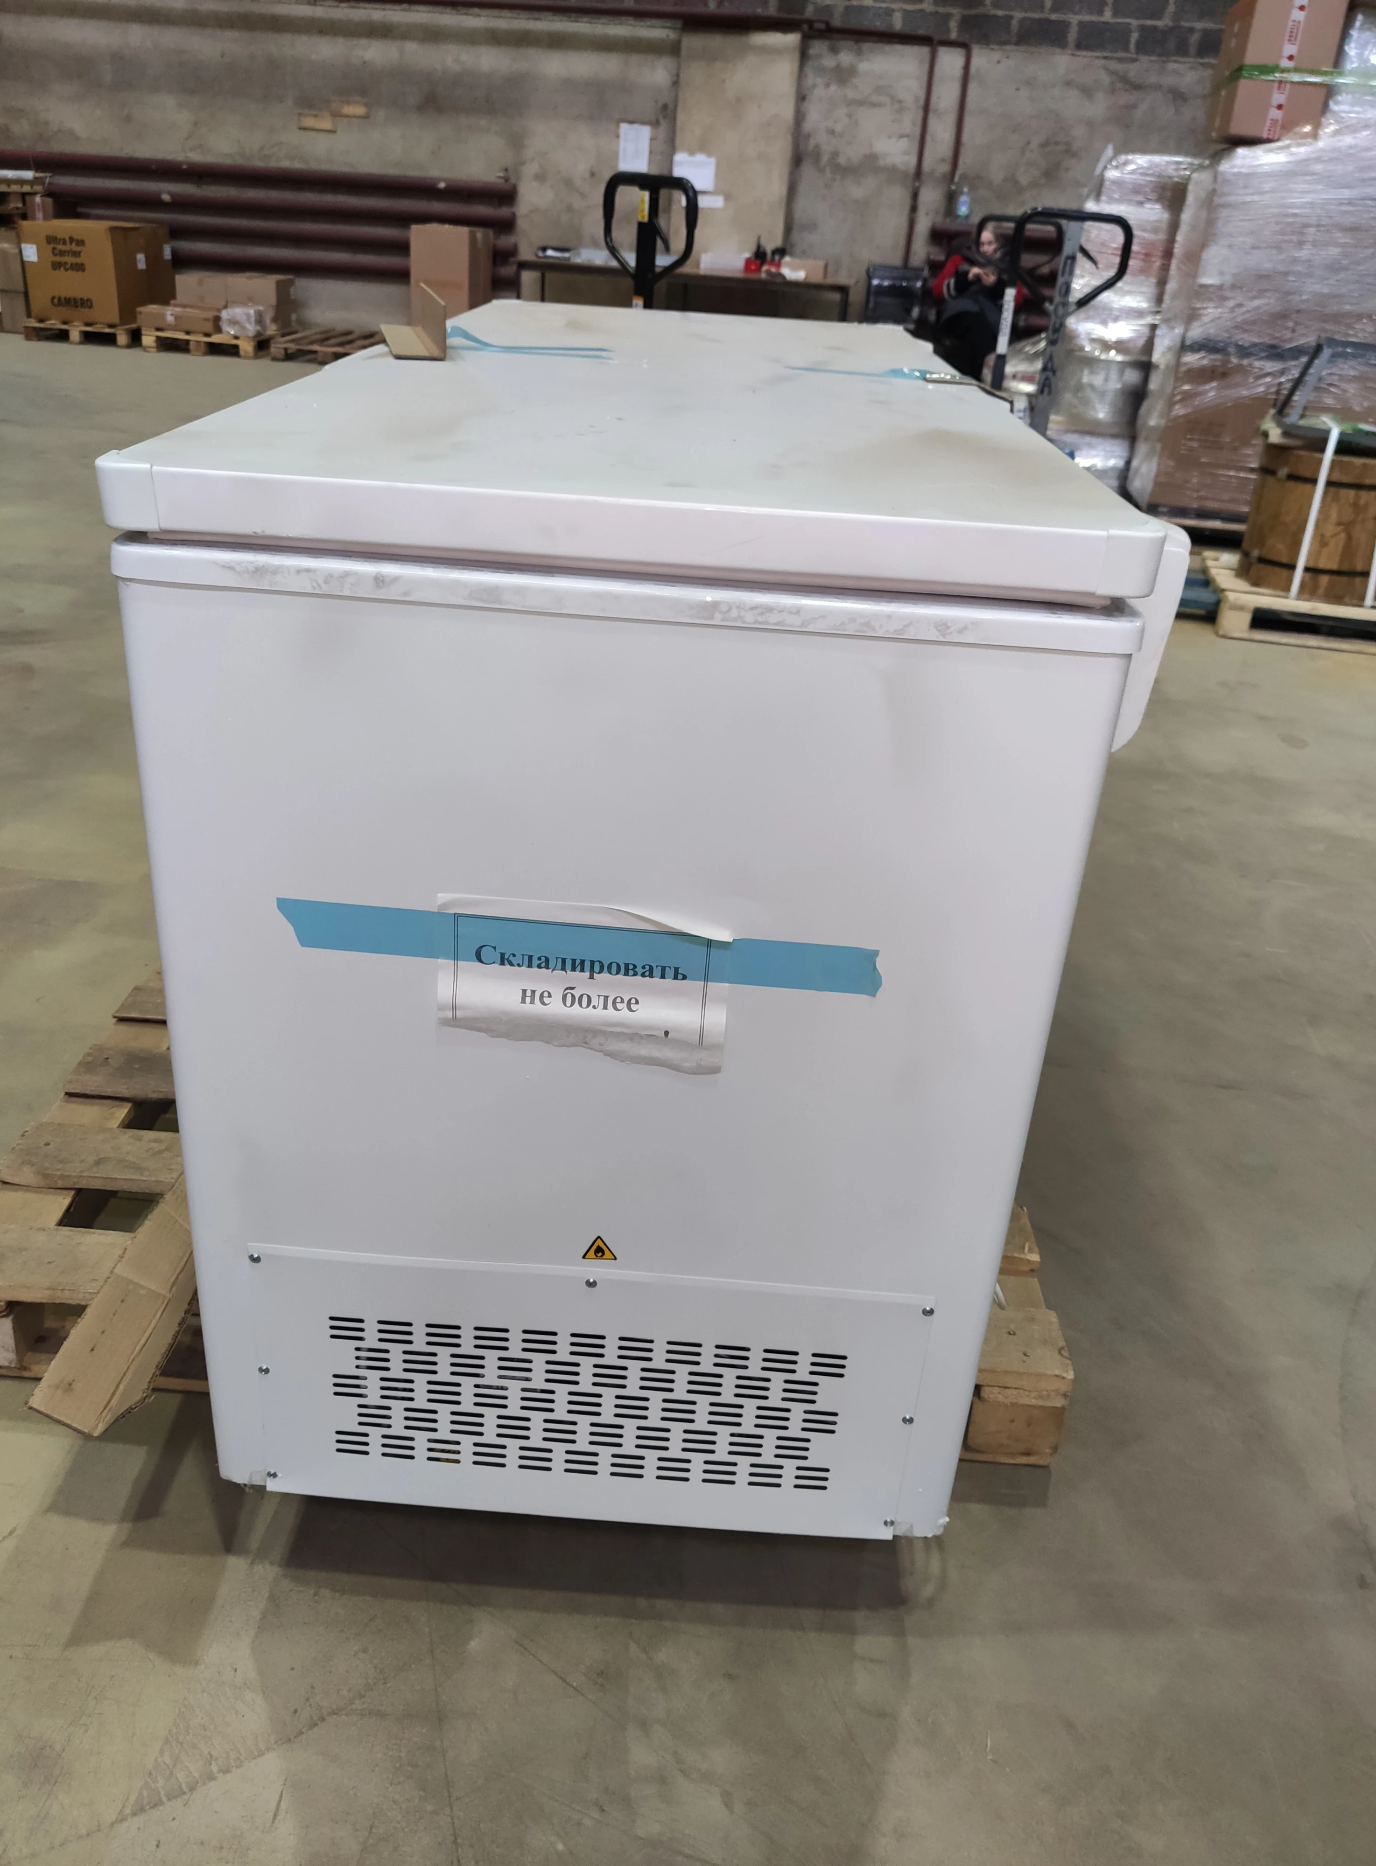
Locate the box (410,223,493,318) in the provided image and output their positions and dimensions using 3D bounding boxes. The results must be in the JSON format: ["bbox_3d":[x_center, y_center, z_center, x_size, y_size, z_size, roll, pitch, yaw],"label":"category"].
[{"bbox_3d":[-1.678,-4.551,9.975,0.406,0.846,0.540,7,28,5],"label":"box"}]

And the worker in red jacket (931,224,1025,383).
[{"bbox_3d":[1.937,-4.111,9.460,0.620,1.205,0.800,11,28,12],"label":"worker in red jacket"}]

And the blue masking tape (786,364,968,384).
[{"bbox_3d":[0.205,-0.607,1.516,0.199,0.007,0.038,11,29,13],"label":"blue masking tape"}]

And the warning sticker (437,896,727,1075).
[{"bbox_3d":[-0.076,0.042,1.013,0.210,0.132,0.010,4,27,0],"label":"warning sticker"}]

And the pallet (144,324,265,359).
[{"bbox_3d":[-3.530,-4.537,10.674,0.800,0.144,1.200,4,28,0],"label":"pallet"}]

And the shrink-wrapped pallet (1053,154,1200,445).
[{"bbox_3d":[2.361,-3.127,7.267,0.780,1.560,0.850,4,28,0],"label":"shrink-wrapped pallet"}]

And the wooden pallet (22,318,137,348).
[{"bbox_3d":[-4.497,-4.726,10.904,0.790,0.144,1.200,4,28,0],"label":"wooden pallet"}]

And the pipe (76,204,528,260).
[{"bbox_3d":[-3.179,-5.584,11.181,3.632,0.165,0.165,4,28,0],"label":"pipe"}]

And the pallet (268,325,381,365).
[{"bbox_3d":[-2.499,-4.367,10.459,0.800,0.144,1.200,6,27,3],"label":"pallet"}]

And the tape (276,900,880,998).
[{"bbox_3d":[-0.078,0.011,1.000,0.430,0.038,0.006,5,28,0],"label":"tape"}]

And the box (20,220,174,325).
[{"bbox_3d":[-4.496,-5.088,10.763,0.655,0.626,1.150,4,28,0],"label":"box"}]

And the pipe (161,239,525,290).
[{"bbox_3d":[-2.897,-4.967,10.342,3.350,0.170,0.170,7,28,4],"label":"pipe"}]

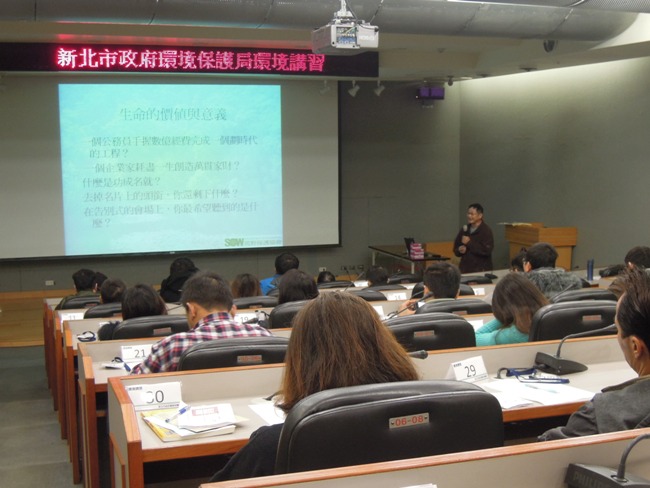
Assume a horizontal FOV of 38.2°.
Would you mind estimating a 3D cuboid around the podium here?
[{"bbox_3d":[3.244,0.299,14.186,0.620,1.230,1.030,-2,7,-16],"label":"podium"}]

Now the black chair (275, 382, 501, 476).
[{"bbox_3d":[0.065,0.772,2.147,0.520,1.020,0.600,-3,7,-22],"label":"black chair"}]

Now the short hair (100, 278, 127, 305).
[{"bbox_3d":[-1.361,0.315,6.055,0.157,0.180,0.178,-4,7,-26],"label":"short hair"}]

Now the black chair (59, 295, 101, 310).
[{"bbox_3d":[-1.855,0.911,7.452,0.520,1.020,0.600,-3,7,-18],"label":"black chair"}]

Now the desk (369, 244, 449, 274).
[{"bbox_3d":[1.283,0.506,14.567,0.590,0.740,1.790,-2,7,-16],"label":"desk"}]

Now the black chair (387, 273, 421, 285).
[{"bbox_3d":[0.749,0.832,9.835,0.580,1.020,0.620,-2,7,-16],"label":"black chair"}]

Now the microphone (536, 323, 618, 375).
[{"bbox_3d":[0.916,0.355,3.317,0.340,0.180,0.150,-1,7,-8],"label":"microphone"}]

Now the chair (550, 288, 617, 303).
[{"bbox_3d":[1.440,0.742,5.637,0.580,1.020,0.620,-2,7,-16],"label":"chair"}]

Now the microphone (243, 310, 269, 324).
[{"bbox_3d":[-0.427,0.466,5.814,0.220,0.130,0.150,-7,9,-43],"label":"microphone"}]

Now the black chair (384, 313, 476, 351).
[{"bbox_3d":[0.310,0.767,3.872,0.580,1.020,0.620,-2,7,-16],"label":"black chair"}]

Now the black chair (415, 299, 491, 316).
[{"bbox_3d":[0.659,0.775,5.416,0.580,1.020,0.620,-2,7,-16],"label":"black chair"}]

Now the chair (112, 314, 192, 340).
[{"bbox_3d":[-0.862,0.846,4.818,0.520,1.020,0.600,-3,7,-18],"label":"chair"}]

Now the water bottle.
[{"bbox_3d":[2.717,0.266,9.600,0.066,0.218,0.066,-2,7,-16],"label":"water bottle"}]

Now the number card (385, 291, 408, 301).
[{"bbox_3d":[0.572,0.422,7.412,0.155,0.077,0.070,-2,7,-16],"label":"number card"}]

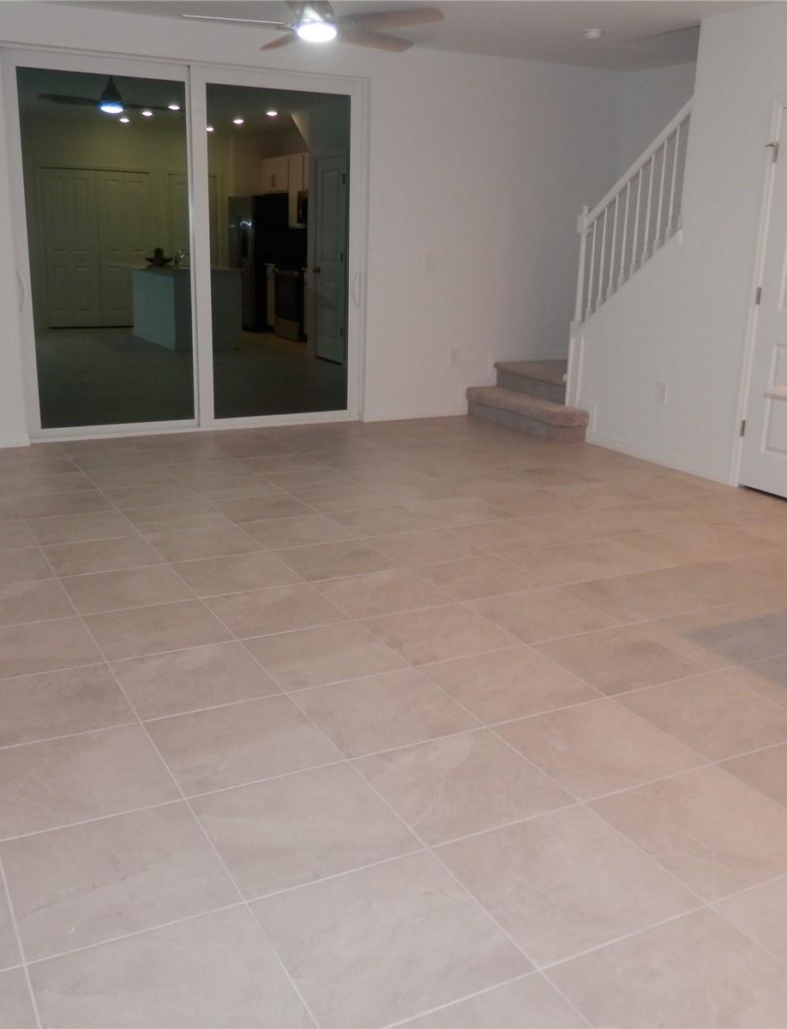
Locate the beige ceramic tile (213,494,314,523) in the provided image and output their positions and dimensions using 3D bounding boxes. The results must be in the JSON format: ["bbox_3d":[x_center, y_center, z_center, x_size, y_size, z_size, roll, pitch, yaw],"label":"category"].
[{"bbox_3d":[-0.676,-0.028,5.142,0.453,0.012,0.448,-7,18,-27],"label":"beige ceramic tile"}]

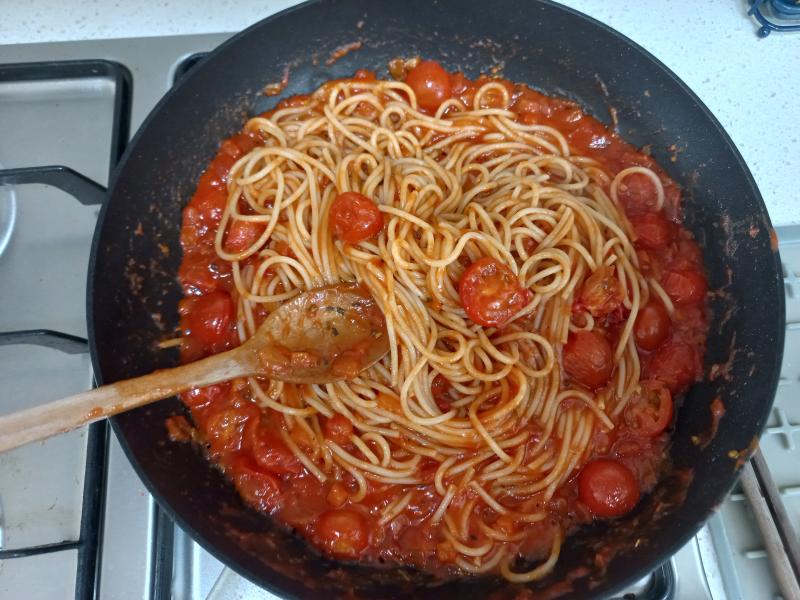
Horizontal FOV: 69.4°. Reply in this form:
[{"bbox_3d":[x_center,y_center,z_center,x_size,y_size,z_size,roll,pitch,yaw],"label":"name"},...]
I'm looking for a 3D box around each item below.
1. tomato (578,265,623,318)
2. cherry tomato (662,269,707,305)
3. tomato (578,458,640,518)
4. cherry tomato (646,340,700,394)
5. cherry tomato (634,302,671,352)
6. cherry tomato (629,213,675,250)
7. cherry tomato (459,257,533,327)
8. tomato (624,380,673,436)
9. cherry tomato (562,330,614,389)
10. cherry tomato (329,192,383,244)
[{"bbox_3d":[0.097,-0.004,0.279,0.023,0.019,0.024,0,71,-1],"label":"tomato"},{"bbox_3d":[0.143,-0.007,0.290,0.023,0.020,0.021,0,71,-1],"label":"cherry tomato"},{"bbox_3d":[0.093,0.084,0.256,0.027,0.025,0.027,0,71,-1],"label":"tomato"},{"bbox_3d":[0.132,0.033,0.279,0.026,0.022,0.026,0,71,-1],"label":"cherry tomato"},{"bbox_3d":[0.123,0.013,0.282,0.020,0.020,0.024,0,71,-1],"label":"cherry tomato"},{"bbox_3d":[0.131,-0.036,0.301,0.024,0.021,0.022,0,71,-1],"label":"cherry tomato"},{"bbox_3d":[0.044,-0.004,0.269,0.033,0.021,0.032,0,71,-1],"label":"cherry tomato"},{"bbox_3d":[0.116,0.051,0.270,0.023,0.018,0.026,0,71,-1],"label":"tomato"},{"bbox_3d":[0.089,0.028,0.273,0.025,0.023,0.027,0,71,-1],"label":"cherry tomato"},{"bbox_3d":[-0.022,-0.040,0.283,0.026,0.022,0.025,0,71,-1],"label":"cherry tomato"}]

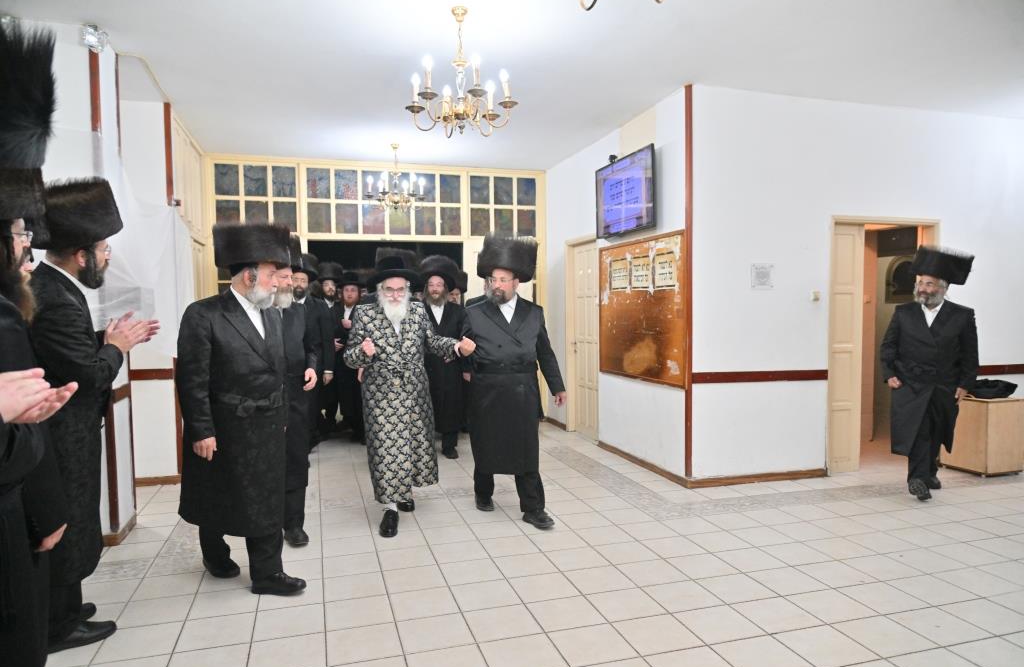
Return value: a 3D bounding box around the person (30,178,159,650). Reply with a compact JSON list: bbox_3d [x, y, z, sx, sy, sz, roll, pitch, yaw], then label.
[{"bbox_3d":[-1.907,0.337,3.060,0.630,1.930,0.540,-2,3,-37],"label":"person"}]

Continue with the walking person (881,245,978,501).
[{"bbox_3d":[3.088,0.278,5.050,0.650,1.800,0.520,1,3,30],"label":"walking person"}]

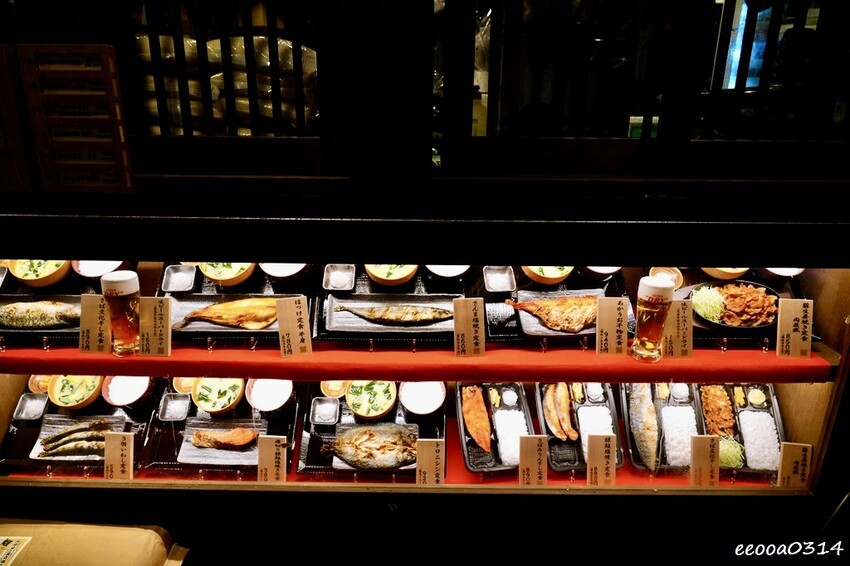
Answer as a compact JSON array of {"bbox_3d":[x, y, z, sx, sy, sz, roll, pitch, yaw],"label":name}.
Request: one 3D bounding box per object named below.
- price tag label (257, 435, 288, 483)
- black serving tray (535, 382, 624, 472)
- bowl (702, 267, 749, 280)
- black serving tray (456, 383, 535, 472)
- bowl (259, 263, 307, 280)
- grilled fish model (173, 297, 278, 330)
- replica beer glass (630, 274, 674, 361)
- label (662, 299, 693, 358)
[{"bbox_3d":[-0.347,0.403,1.280,0.061,0.119,0.008,1,2,0],"label":"price tag label"},{"bbox_3d":[0.366,0.330,1.354,0.173,0.040,0.228,-4,59,-3],"label":"black serving tray"},{"bbox_3d":[0.692,-0.050,1.335,0.125,0.065,0.125,0,55,0],"label":"bowl"},{"bbox_3d":[0.173,0.347,1.378,0.173,0.036,0.229,-3,51,-3],"label":"black serving tray"},{"bbox_3d":[-0.321,-0.041,1.304,0.117,0.058,0.117,0,55,0],"label":"bowl"},{"bbox_3d":[-0.414,0.071,1.226,0.245,0.030,0.085,-4,55,-3],"label":"grilled fish model"},{"bbox_3d":[0.460,0.075,1.156,0.073,0.163,0.073,1,15,0],"label":"replica beer glass"},{"bbox_3d":[0.526,0.094,1.176,0.061,0.121,0.008,1,3,0],"label":"label"}]

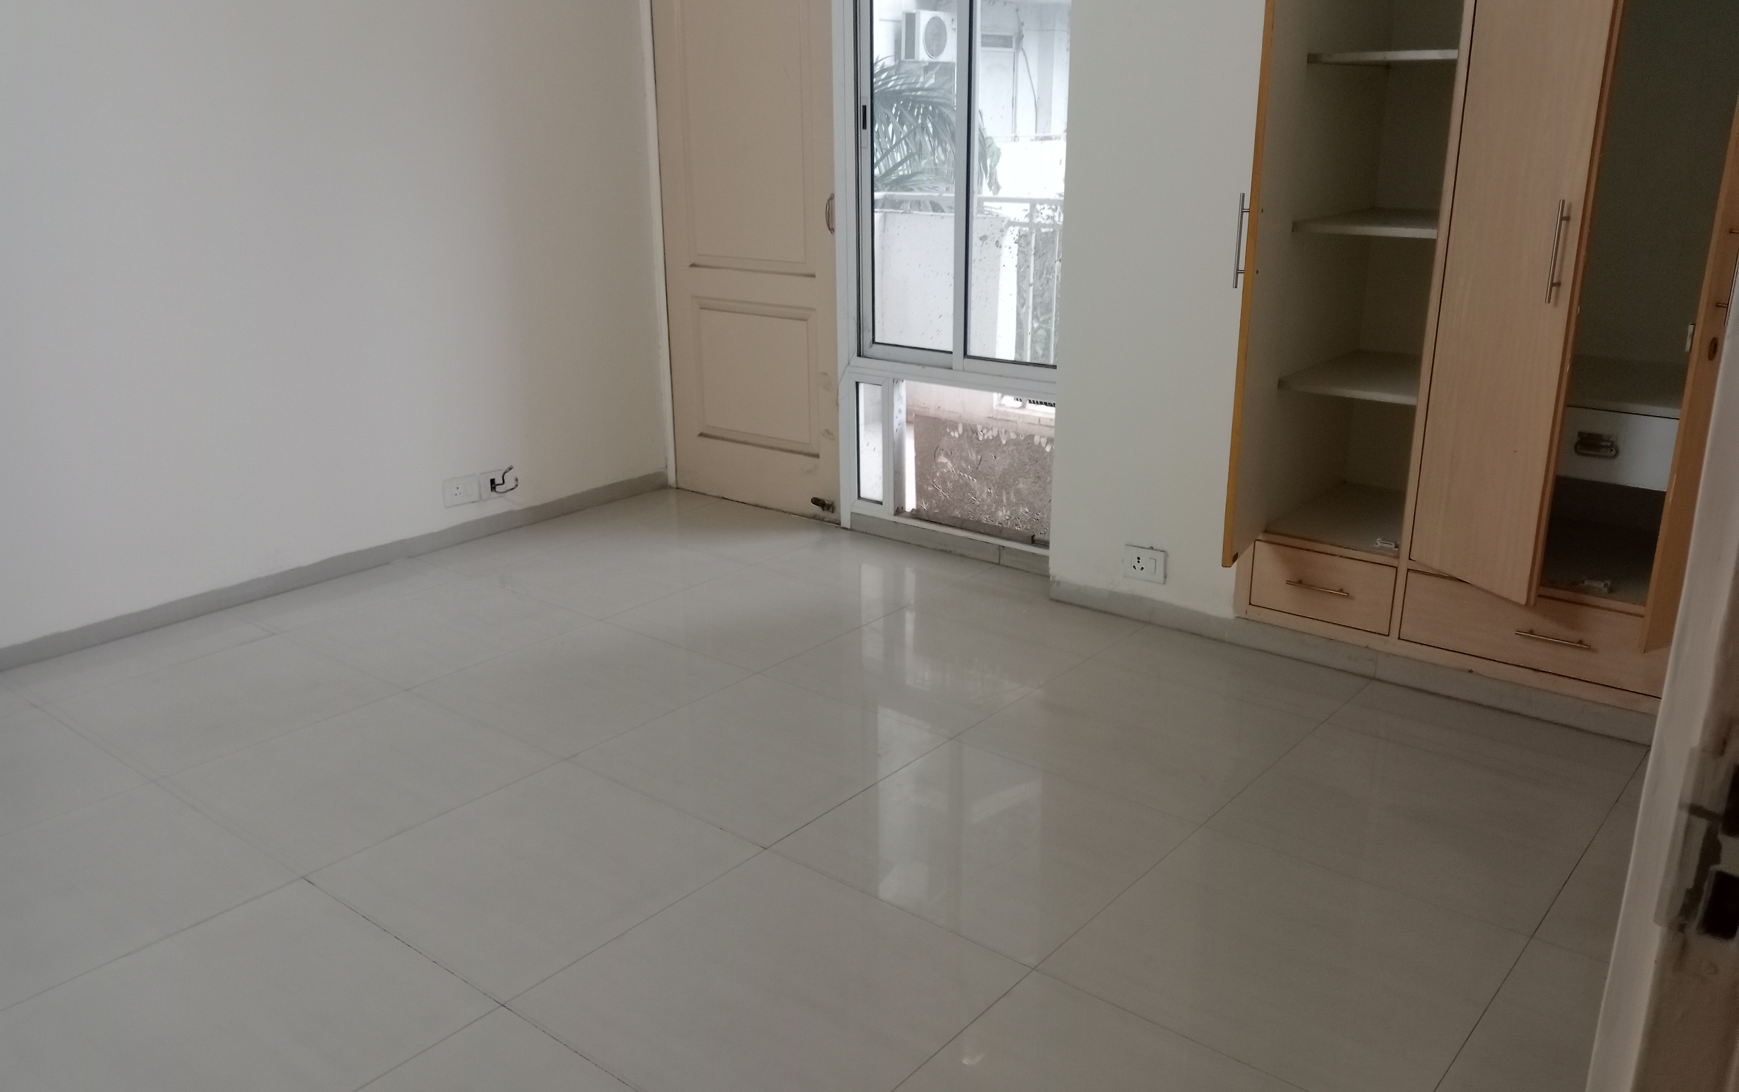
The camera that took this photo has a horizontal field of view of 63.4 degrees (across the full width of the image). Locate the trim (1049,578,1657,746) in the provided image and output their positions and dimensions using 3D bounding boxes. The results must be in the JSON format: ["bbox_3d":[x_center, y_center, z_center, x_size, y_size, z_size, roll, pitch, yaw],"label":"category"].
[{"bbox_3d":[1.137,0.264,3.467,1.600,0.072,0.020,14,23,37],"label":"trim"}]

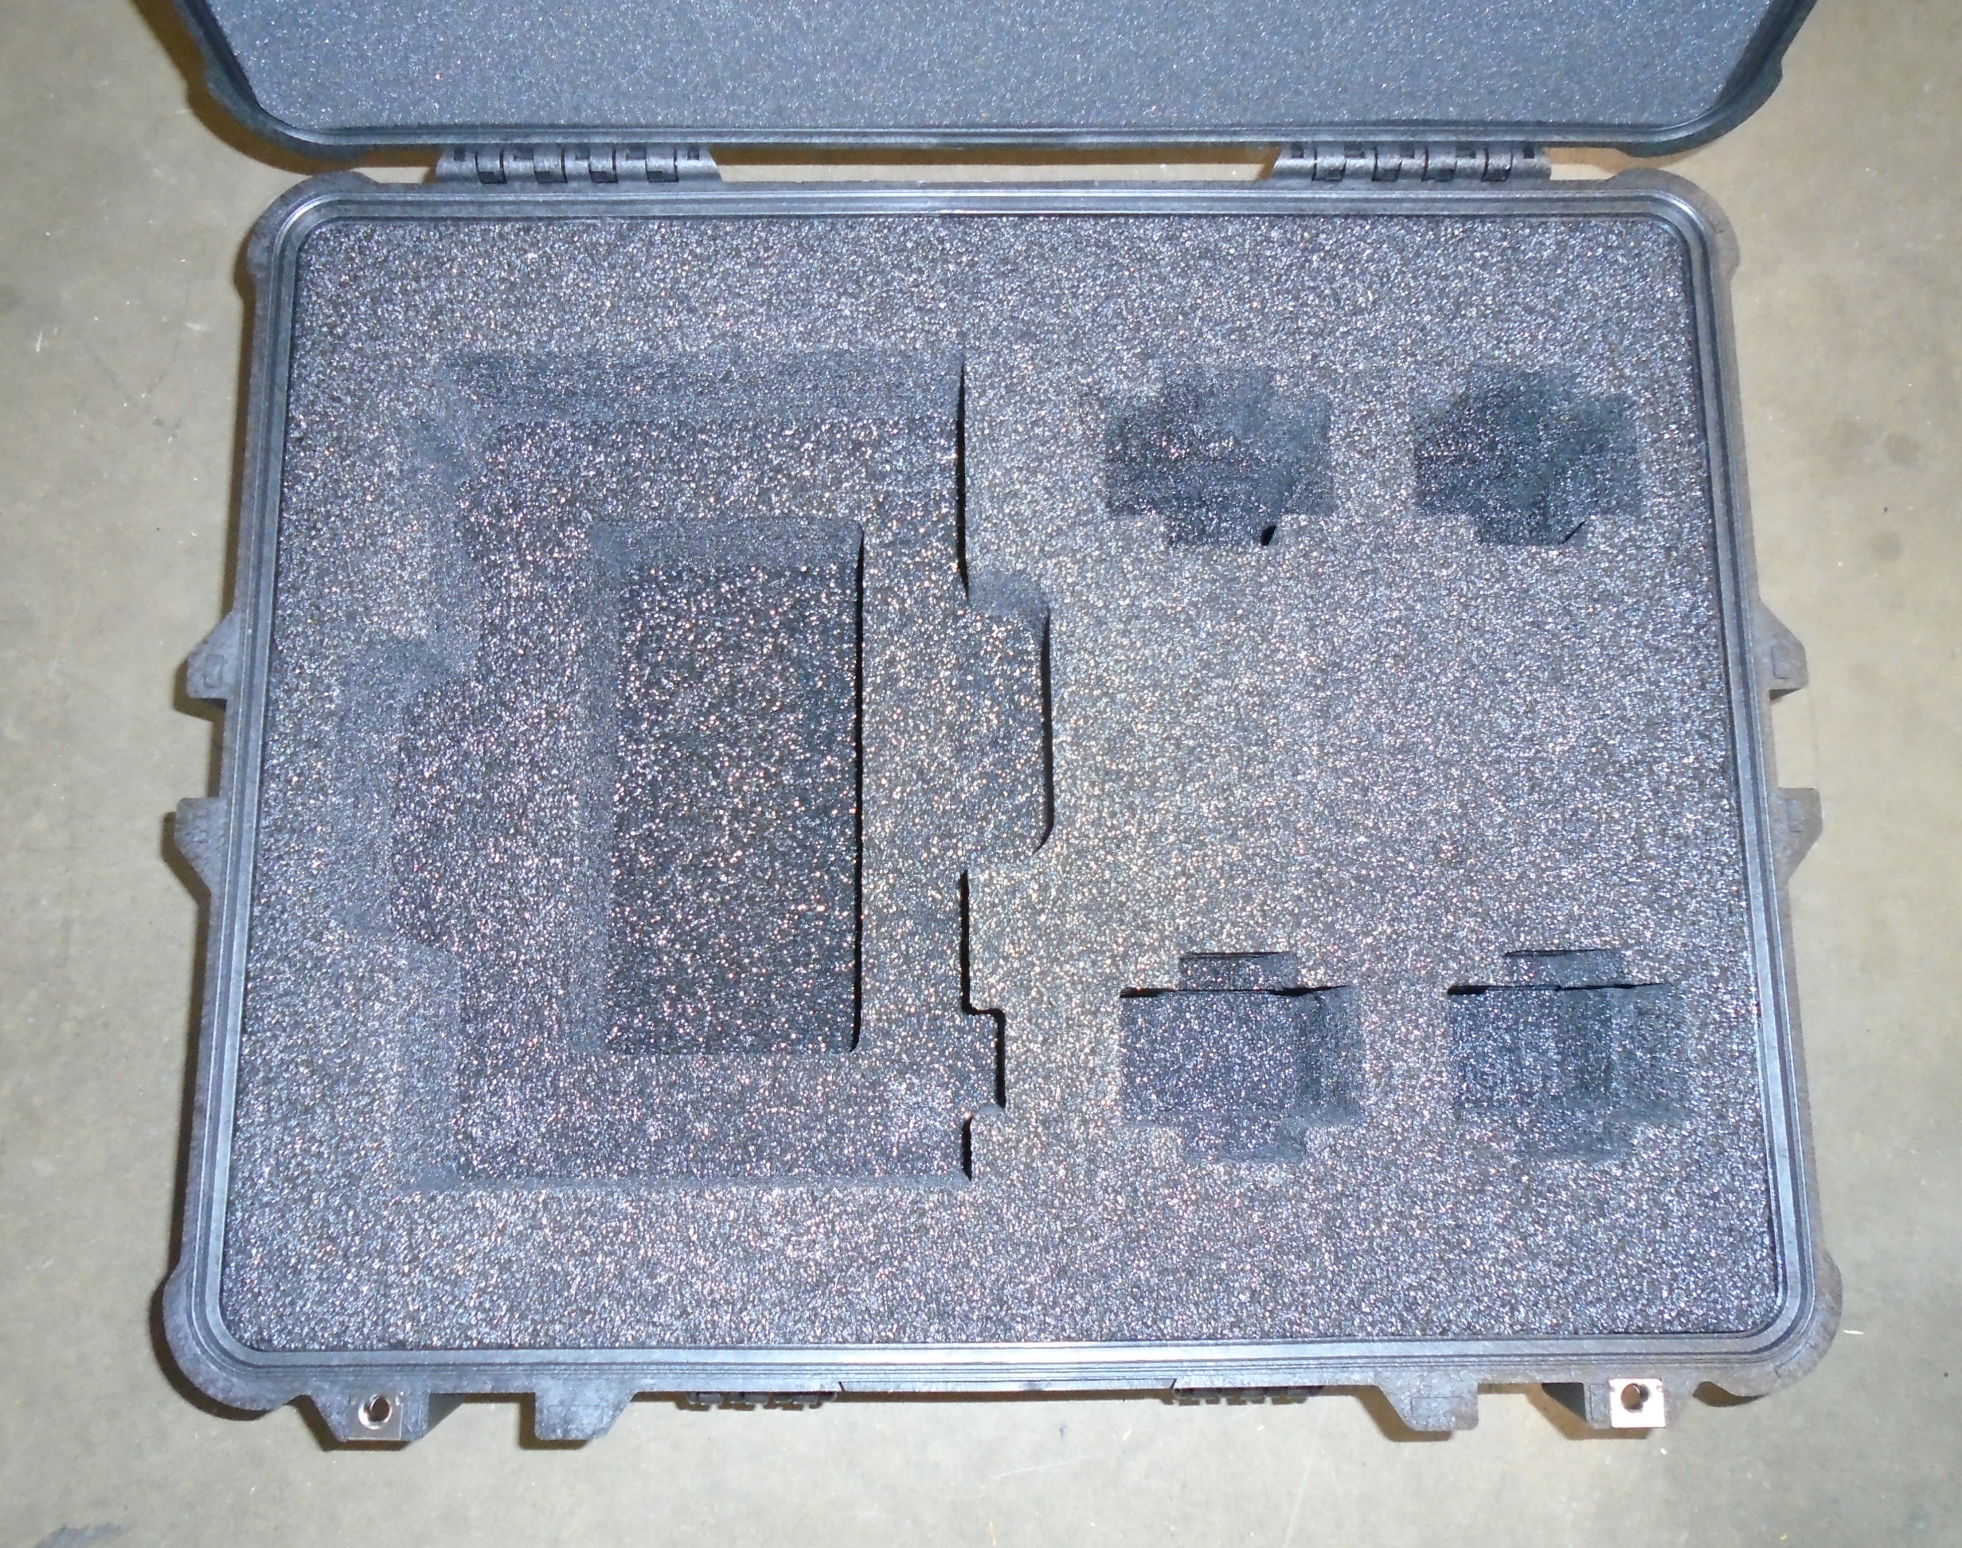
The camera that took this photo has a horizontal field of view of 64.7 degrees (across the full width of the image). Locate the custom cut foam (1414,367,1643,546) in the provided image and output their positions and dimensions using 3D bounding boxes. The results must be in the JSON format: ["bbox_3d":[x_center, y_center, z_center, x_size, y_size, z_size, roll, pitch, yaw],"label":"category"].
[{"bbox_3d":[0.214,-0.118,0.639,0.088,0.068,0.073,0,80,-1],"label":"custom cut foam"}]

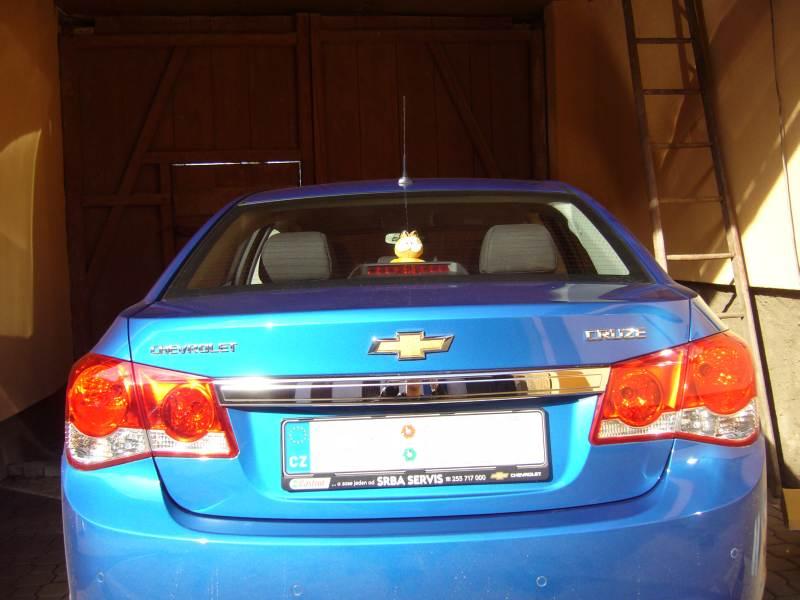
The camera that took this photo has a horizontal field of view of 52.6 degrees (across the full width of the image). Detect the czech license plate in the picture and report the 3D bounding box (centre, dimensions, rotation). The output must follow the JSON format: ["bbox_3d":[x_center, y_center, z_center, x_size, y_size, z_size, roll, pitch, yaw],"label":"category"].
[{"bbox_3d":[0.032,0.299,1.610,0.530,0.135,0.020,-2,-2,0],"label":"czech license plate"}]

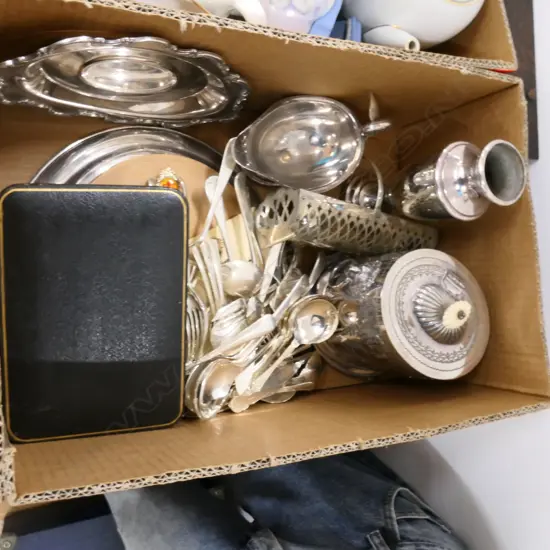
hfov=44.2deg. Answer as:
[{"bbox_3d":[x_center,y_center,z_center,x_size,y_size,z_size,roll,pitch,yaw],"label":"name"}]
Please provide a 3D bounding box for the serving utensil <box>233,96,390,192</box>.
[{"bbox_3d":[0.021,-0.135,0.742,0.178,0.105,0.096,-15,96,-26],"label":"serving utensil"}]

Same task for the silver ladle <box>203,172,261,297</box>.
[{"bbox_3d":[-0.055,-0.041,0.720,0.046,0.032,0.135,-15,84,-26],"label":"silver ladle"}]

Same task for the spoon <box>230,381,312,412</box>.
[{"bbox_3d":[-0.001,0.137,0.771,0.112,0.017,0.025,-6,119,-32],"label":"spoon"}]

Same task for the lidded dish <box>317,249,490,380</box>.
[{"bbox_3d":[0.153,0.044,0.762,0.152,0.178,0.152,2,86,-26],"label":"lidded dish"}]

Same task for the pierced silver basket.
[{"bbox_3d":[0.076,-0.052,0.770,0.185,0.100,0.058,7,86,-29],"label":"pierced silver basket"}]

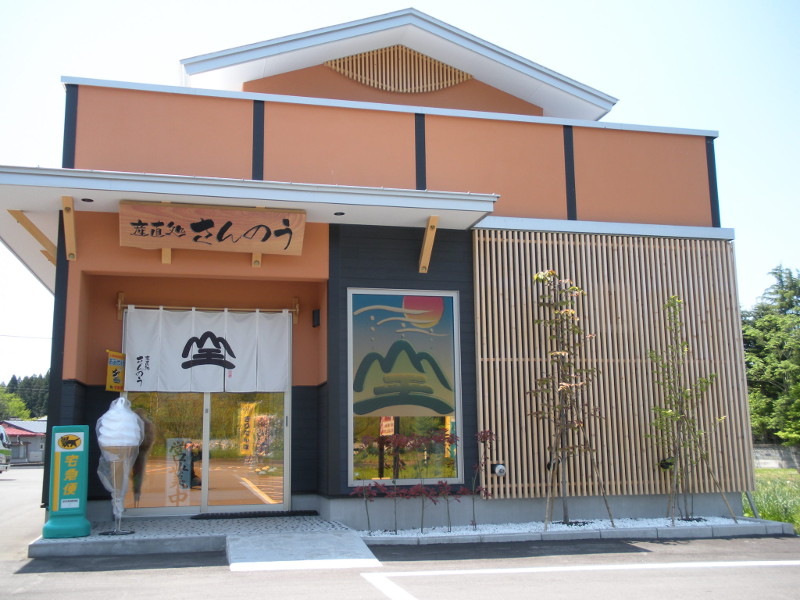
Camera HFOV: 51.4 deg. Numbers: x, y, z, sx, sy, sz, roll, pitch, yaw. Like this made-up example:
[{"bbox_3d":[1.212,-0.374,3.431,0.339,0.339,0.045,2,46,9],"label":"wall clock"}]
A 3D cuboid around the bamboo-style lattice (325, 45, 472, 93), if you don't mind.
[{"bbox_3d":[0.005,-2.916,10.483,1.900,0.645,0.090,2,-10,-14],"label":"bamboo-style lattice"}]

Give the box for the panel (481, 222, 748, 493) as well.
[{"bbox_3d":[2.438,0.706,9.458,3.290,2.950,0.120,2,-10,-14],"label":"panel"}]

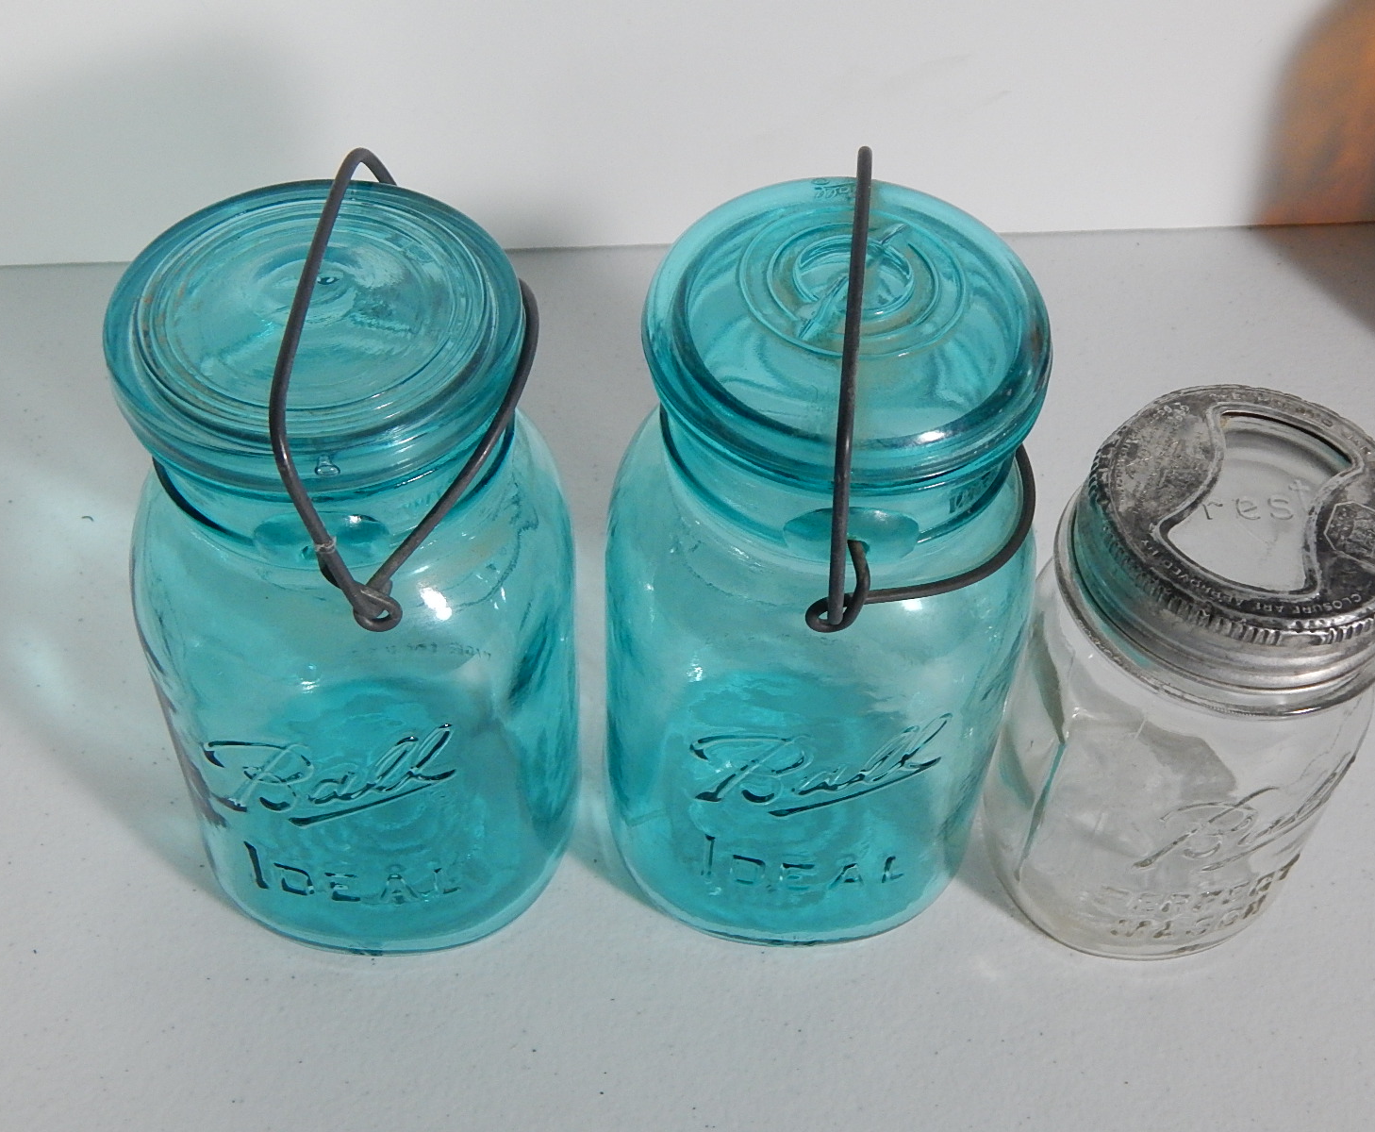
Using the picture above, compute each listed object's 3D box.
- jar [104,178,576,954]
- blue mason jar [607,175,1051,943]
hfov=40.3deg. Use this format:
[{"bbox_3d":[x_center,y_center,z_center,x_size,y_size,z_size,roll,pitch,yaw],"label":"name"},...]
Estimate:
[{"bbox_3d":[-0.076,0.004,0.435,0.100,0.188,0.100,1,49,-1],"label":"jar"},{"bbox_3d":[0.031,0.002,0.440,0.100,0.189,0.100,1,49,-1],"label":"blue mason jar"}]

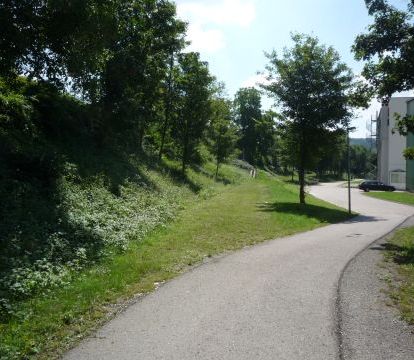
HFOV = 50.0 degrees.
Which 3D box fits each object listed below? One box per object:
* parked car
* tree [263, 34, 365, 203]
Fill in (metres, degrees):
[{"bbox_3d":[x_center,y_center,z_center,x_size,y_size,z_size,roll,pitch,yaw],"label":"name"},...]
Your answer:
[{"bbox_3d":[21.903,0.835,57.000,4.500,1.460,1.760,0,0,5],"label":"parked car"},{"bbox_3d":[6.511,-3.724,27.000,6.100,10.200,5.900,0,0,0],"label":"tree"}]

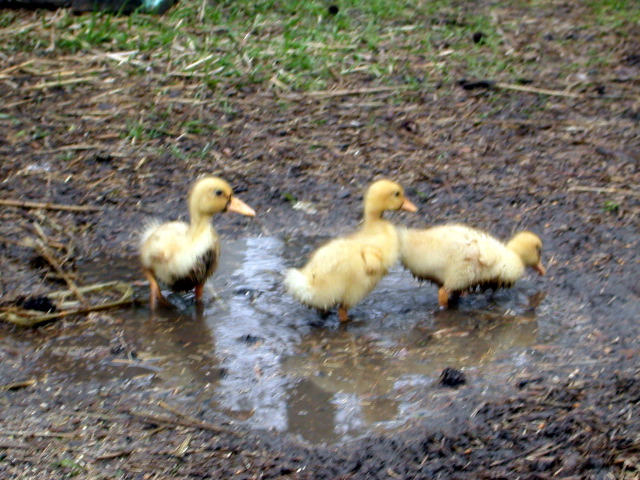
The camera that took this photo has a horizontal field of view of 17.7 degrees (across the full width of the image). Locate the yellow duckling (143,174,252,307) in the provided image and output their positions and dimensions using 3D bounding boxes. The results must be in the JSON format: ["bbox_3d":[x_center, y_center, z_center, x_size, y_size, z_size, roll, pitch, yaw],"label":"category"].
[{"bbox_3d":[-0.174,0.006,2.865,0.160,0.192,0.092,15,26,32],"label":"yellow duckling"}]

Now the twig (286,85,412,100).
[{"bbox_3d":[0.053,-0.278,3.804,0.235,0.010,0.014,-5,23,-12],"label":"twig"}]

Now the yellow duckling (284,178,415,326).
[{"bbox_3d":[0.044,0.014,2.842,0.185,0.195,0.085,-9,24,-20],"label":"yellow duckling"}]

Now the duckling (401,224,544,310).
[{"bbox_3d":[0.211,0.031,2.897,0.205,0.122,0.090,-5,23,-12],"label":"duckling"}]

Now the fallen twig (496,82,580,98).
[{"bbox_3d":[0.409,-0.280,3.809,0.170,0.010,0.014,9,24,22],"label":"fallen twig"}]

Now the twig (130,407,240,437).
[{"bbox_3d":[-0.172,0.223,2.559,0.155,0.013,0.022,10,24,23],"label":"twig"}]

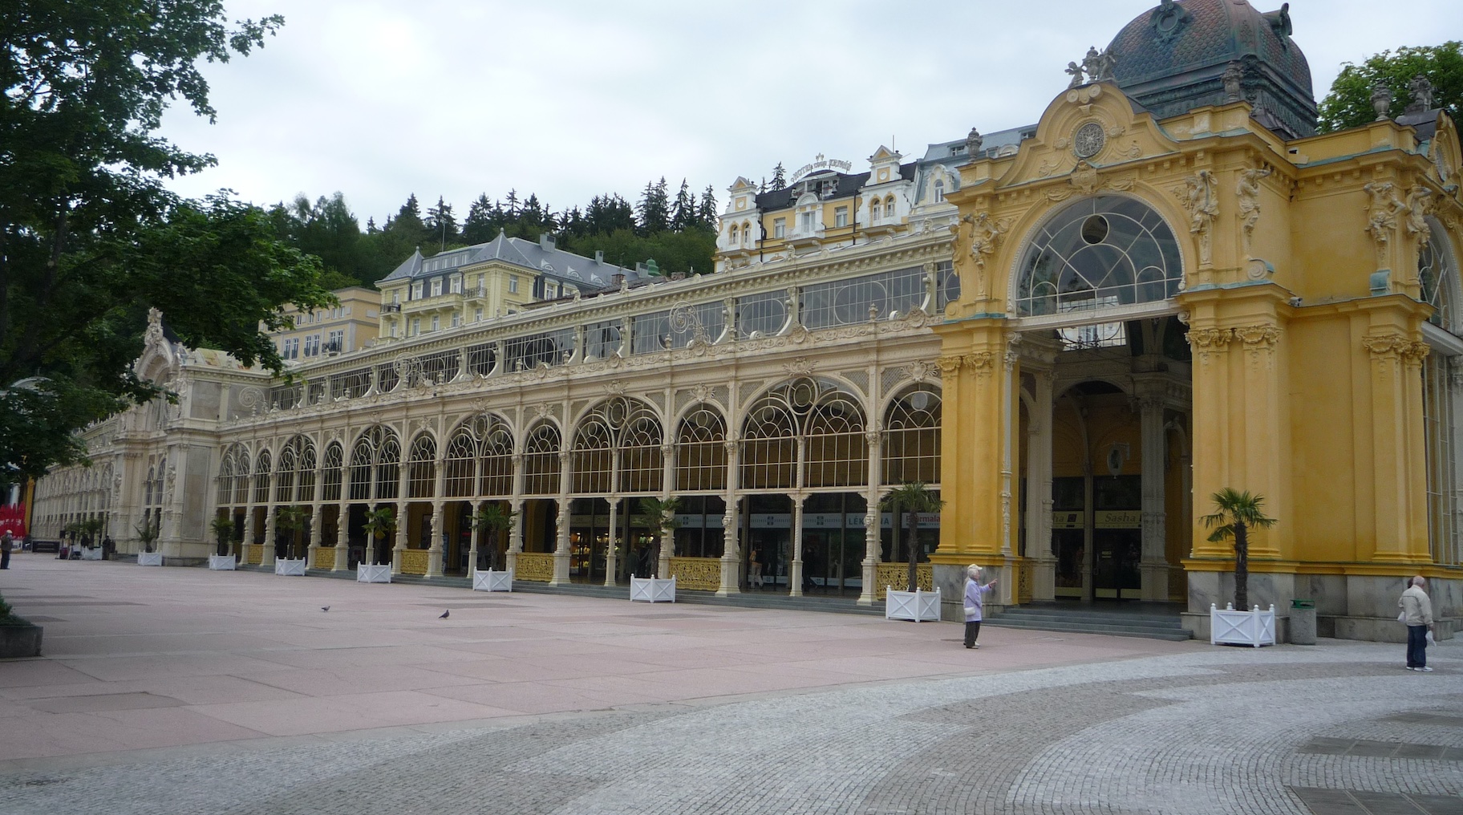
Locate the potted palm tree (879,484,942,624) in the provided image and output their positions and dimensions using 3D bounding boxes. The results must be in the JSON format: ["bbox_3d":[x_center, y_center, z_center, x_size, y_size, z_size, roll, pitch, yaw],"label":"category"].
[{"bbox_3d":[4.939,3.910,34.369,1.650,3.703,1.650,-5,-10,45],"label":"potted palm tree"}]

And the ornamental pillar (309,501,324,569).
[{"bbox_3d":[-24.098,7.444,73.600,0.650,3.900,0.620,8,-10,-42],"label":"ornamental pillar"}]

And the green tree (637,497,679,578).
[{"bbox_3d":[-2.689,4.747,46.600,1.650,3.000,1.700,2,-7,0],"label":"green tree"}]

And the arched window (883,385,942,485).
[{"bbox_3d":[5.628,0.786,36.659,2.600,2.891,0.250,-5,-10,45],"label":"arched window"}]

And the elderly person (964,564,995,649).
[{"bbox_3d":[4.595,3.693,23.600,0.580,1.568,0.500,3,-7,-7],"label":"elderly person"}]

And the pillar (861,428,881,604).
[{"bbox_3d":[4.146,3.196,37.694,0.470,5.200,0.440,9,-10,-44],"label":"pillar"}]

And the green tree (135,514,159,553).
[{"bbox_3d":[-40.294,8.736,87.300,1.600,2.600,1.650,8,-9,-42],"label":"green tree"}]

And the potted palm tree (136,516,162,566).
[{"bbox_3d":[-37.264,8.565,81.050,1.599,3.154,1.551,-5,-10,43],"label":"potted palm tree"}]

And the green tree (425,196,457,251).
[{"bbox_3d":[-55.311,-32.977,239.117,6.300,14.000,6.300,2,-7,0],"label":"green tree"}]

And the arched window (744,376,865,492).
[{"bbox_3d":[2.464,0.908,45.168,5.910,4.015,0.300,-5,-10,43],"label":"arched window"}]

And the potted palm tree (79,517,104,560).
[{"bbox_3d":[-41.345,8.380,81.358,1.550,2.745,1.550,8,-9,-39],"label":"potted palm tree"}]

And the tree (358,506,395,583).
[{"bbox_3d":[-15.531,6.019,55.646,1.600,3.304,1.600,8,-9,-42],"label":"tree"}]

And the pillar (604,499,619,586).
[{"bbox_3d":[-4.833,5.523,51.700,0.380,3.550,0.420,9,-10,-43],"label":"pillar"}]

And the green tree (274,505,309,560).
[{"bbox_3d":[-24.748,7.016,71.400,1.900,3.150,1.950,8,-10,-42],"label":"green tree"}]

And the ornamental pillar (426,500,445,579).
[{"bbox_3d":[-12.920,5.711,55.338,0.470,3.373,0.440,8,-9,-42],"label":"ornamental pillar"}]

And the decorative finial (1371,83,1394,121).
[{"bbox_3d":[17.337,-8.141,33.800,0.600,1.080,0.600,-5,-10,45],"label":"decorative finial"}]

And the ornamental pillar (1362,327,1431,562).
[{"bbox_3d":[15.887,0.884,30.313,1.300,5.599,0.900,-4,-10,43],"label":"ornamental pillar"}]

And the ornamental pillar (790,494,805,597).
[{"bbox_3d":[2.328,4.846,44.522,0.360,3.553,0.360,-5,-10,43],"label":"ornamental pillar"}]

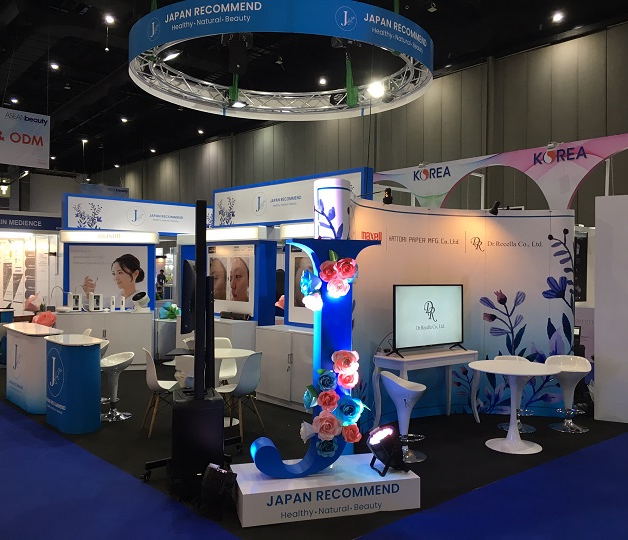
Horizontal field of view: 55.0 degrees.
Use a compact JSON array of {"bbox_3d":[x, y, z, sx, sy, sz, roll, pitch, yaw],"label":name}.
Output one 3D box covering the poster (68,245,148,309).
[{"bbox_3d":[-3.424,0.125,10.050,1.280,1.070,0.040,1,0,-11],"label":"poster"}]

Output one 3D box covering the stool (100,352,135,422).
[{"bbox_3d":[-2.180,1.237,6.552,0.430,0.710,0.450,0,0,-42],"label":"stool"}]

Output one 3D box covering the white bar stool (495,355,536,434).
[{"bbox_3d":[2.107,1.269,6.252,0.440,0.735,0.420,1,0,-20],"label":"white bar stool"}]

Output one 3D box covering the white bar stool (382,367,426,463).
[{"bbox_3d":[0.808,1.270,5.325,0.420,0.760,0.450,1,0,14],"label":"white bar stool"}]

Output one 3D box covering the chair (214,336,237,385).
[{"bbox_3d":[-1.095,1.186,6.772,0.470,0.820,0.530,0,0,-6],"label":"chair"}]

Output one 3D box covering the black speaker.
[{"bbox_3d":[-0.865,1.277,4.515,0.360,0.690,0.460,1,0,-13],"label":"black speaker"}]

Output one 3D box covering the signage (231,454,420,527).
[{"bbox_3d":[0.063,1.502,4.189,1.205,0.204,0.578,0,0,-15],"label":"signage"}]

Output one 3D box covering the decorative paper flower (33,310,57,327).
[{"bbox_3d":[-3.753,0.682,8.400,0.300,0.250,0.280,1,0,-18],"label":"decorative paper flower"}]

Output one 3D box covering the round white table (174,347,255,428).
[{"bbox_3d":[-1.045,1.234,6.362,0.865,0.725,0.865,0,0,0],"label":"round white table"}]

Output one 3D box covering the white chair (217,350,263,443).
[{"bbox_3d":[-0.765,1.189,5.892,0.530,0.820,0.470,0,0,18],"label":"white chair"}]

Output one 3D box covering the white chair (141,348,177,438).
[{"bbox_3d":[-1.460,1.181,5.982,0.530,0.830,0.470,0,0,-27],"label":"white chair"}]

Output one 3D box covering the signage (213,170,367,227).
[{"bbox_3d":[-0.423,-0.901,8.009,0.130,0.530,3.170,1,-1,-41],"label":"signage"}]

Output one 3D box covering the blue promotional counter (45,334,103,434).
[{"bbox_3d":[-2.522,1.169,6.337,0.500,0.890,1.050,1,-1,-41],"label":"blue promotional counter"}]

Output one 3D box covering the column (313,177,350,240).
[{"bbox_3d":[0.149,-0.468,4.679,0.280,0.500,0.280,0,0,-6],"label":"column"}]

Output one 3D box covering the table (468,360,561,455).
[{"bbox_3d":[1.900,1.297,5.699,0.840,0.740,0.840,1,0,0],"label":"table"}]

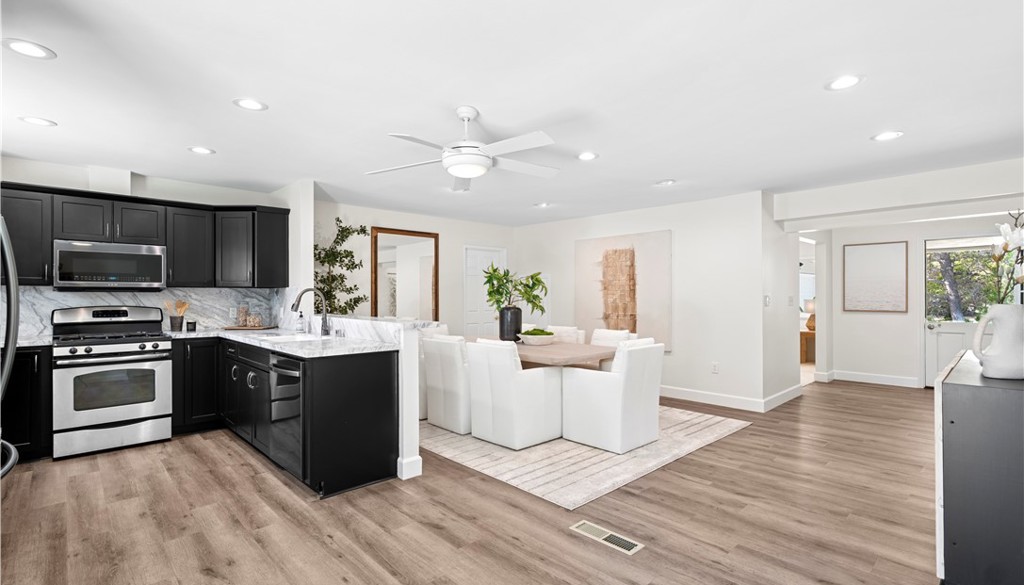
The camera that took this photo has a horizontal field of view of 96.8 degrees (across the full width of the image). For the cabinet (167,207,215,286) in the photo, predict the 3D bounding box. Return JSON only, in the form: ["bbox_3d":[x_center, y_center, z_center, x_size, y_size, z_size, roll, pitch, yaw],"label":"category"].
[{"bbox_3d":[-3.275,-0.437,4.607,0.380,0.767,0.327,1,-1,-43],"label":"cabinet"}]

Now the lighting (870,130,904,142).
[{"bbox_3d":[2.694,-1.112,3.265,0.195,0.025,0.195,0,-1,-44],"label":"lighting"}]

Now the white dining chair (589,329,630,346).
[{"bbox_3d":[0.931,0.870,4.963,0.636,0.895,0.593,1,-1,-43],"label":"white dining chair"}]

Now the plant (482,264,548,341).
[{"bbox_3d":[0.035,0.117,5.340,0.760,0.892,0.620,0,-1,0],"label":"plant"}]

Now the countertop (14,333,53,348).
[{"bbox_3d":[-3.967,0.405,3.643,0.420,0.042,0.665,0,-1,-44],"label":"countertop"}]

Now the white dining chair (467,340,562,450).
[{"bbox_3d":[0.037,0.874,4.125,0.650,0.880,0.575,0,-1,-44],"label":"white dining chair"}]

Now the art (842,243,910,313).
[{"bbox_3d":[5.204,-0.212,6.531,0.043,0.997,0.741,1,-1,-43],"label":"art"}]

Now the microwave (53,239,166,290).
[{"bbox_3d":[-3.676,-0.232,4.189,0.756,0.420,0.389,1,-1,-43],"label":"microwave"}]

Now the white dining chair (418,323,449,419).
[{"bbox_3d":[-0.947,0.882,5.035,0.650,0.880,0.570,0,-1,-44],"label":"white dining chair"}]

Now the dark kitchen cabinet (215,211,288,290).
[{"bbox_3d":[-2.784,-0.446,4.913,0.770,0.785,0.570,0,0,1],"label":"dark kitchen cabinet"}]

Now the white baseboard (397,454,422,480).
[{"bbox_3d":[-0.736,1.245,3.266,0.157,0.138,0.102,0,-1,-44],"label":"white baseboard"}]

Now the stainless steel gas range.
[{"bbox_3d":[-3.539,0.727,4.048,0.760,1.195,0.690,0,-1,-44],"label":"stainless steel gas range"}]

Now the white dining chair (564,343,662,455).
[{"bbox_3d":[0.893,0.872,4.032,0.567,0.880,0.675,0,-1,-44],"label":"white dining chair"}]

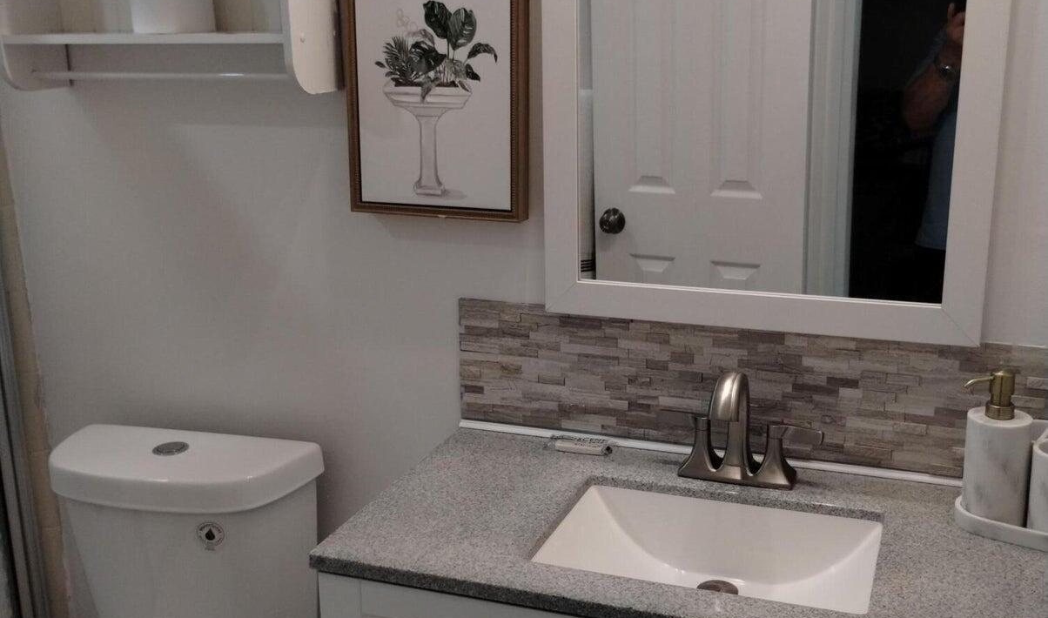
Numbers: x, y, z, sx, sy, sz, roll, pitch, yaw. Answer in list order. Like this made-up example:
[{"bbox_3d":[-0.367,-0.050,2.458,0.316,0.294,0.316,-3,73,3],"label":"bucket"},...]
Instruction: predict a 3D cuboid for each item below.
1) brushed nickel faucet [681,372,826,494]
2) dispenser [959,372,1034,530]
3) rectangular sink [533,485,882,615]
[{"bbox_3d":[0.294,0.171,1.574,0.231,0.169,0.170,4,16,20],"label":"brushed nickel faucet"},{"bbox_3d":[0.598,0.175,1.438,0.089,0.205,0.076,-1,15,-2],"label":"dispenser"},{"bbox_3d":[0.244,0.353,1.465,0.414,0.125,0.285,4,16,20],"label":"rectangular sink"}]

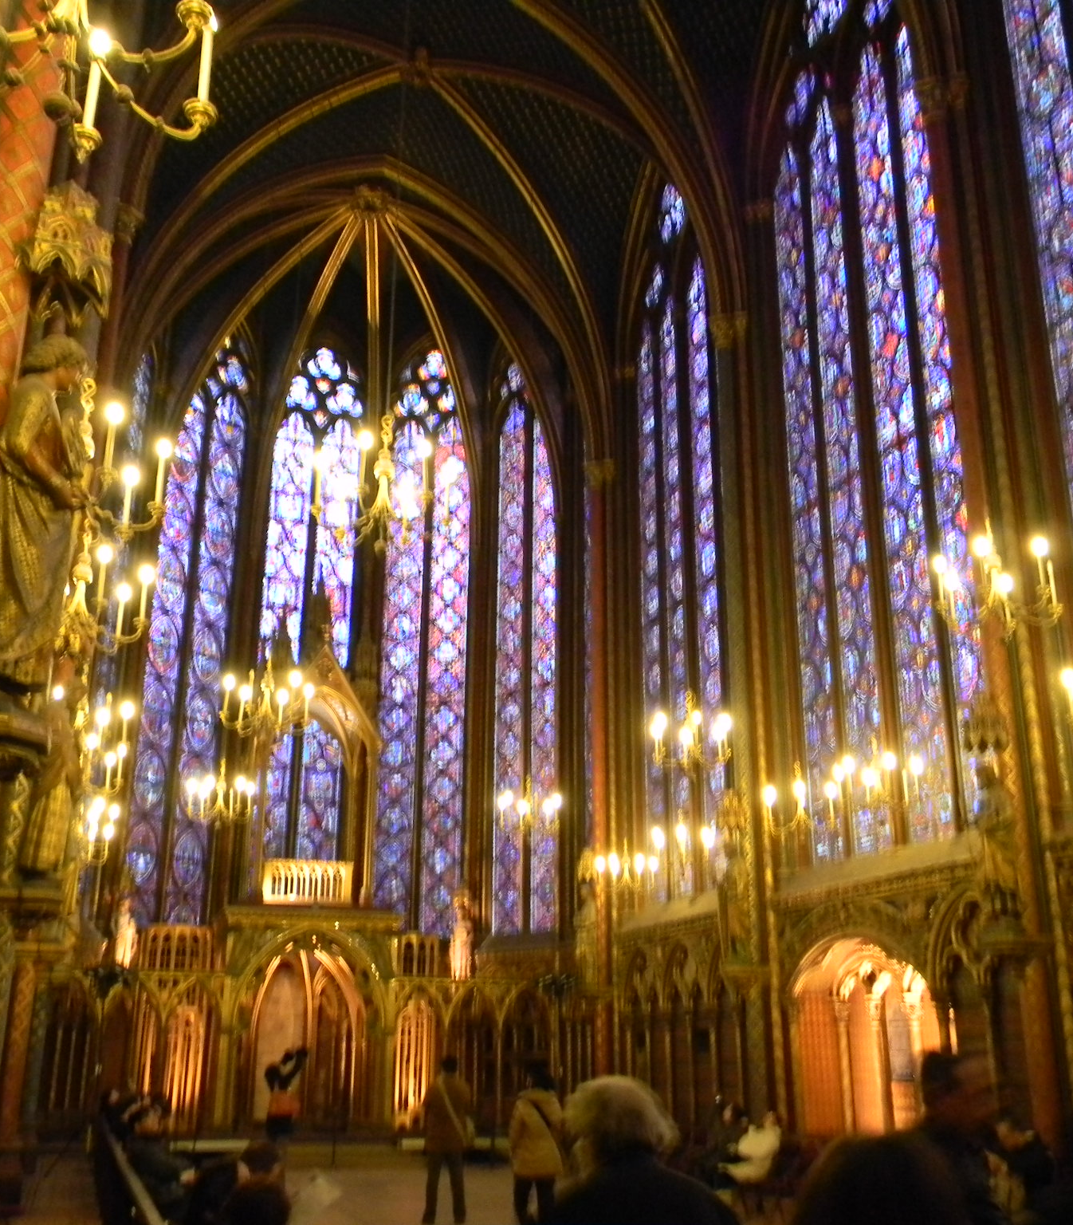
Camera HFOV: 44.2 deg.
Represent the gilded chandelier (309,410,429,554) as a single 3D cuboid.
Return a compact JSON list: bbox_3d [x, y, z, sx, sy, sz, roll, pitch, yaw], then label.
[{"bbox_3d":[-1.106,-0.950,9.602,1.000,1.160,1.000,6,-20,-17],"label":"gilded chandelier"}]

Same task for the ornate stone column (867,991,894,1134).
[{"bbox_3d":[4.578,6.145,17.685,0.250,2.050,0.250,6,-20,-17],"label":"ornate stone column"}]

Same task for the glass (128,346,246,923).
[{"bbox_3d":[-7.990,-0.047,30.695,0.250,14.029,2.080,-15,-24,38],"label":"glass"}]

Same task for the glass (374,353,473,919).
[{"bbox_3d":[-2.791,0.223,33.132,2.200,15.400,0.300,-3,-19,11],"label":"glass"}]

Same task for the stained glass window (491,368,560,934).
[{"bbox_3d":[-0.190,-0.064,31.842,2.100,15.200,0.300,-16,-25,39],"label":"stained glass window"}]

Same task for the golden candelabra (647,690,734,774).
[{"bbox_3d":[1.960,1.508,16.836,1.000,1.100,1.000,0,-19,0],"label":"golden candelabra"}]

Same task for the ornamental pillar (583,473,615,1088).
[{"bbox_3d":[1.308,3.250,26.410,0.550,13.850,0.550,6,-20,-17],"label":"ornamental pillar"}]

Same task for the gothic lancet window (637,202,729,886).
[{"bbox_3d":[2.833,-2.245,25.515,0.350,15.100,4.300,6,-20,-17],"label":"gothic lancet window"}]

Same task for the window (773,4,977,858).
[{"bbox_3d":[4.817,-4.054,19.759,0.350,14.950,4.600,6,-20,-17],"label":"window"}]

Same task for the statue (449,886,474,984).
[{"bbox_3d":[-1.624,7.008,28.736,0.520,1.850,0.450,-6,-20,18],"label":"statue"}]

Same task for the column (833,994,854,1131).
[{"bbox_3d":[4.299,6.416,18.488,0.230,2.050,0.230,6,-20,-17],"label":"column"}]

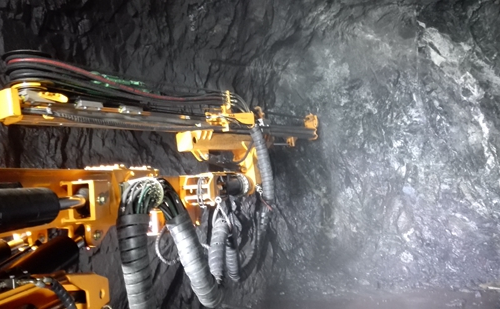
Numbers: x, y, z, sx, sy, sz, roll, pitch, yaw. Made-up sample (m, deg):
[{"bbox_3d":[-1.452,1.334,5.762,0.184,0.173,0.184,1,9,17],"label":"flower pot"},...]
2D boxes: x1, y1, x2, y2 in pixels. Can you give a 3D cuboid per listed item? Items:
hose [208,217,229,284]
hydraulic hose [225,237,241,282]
[{"bbox_3d":[-0.347,1.058,4.500,0.170,0.730,0.180,5,0,0],"label":"hose"},{"bbox_3d":[-0.194,1.235,4.800,0.140,0.540,0.150,-5,0,0],"label":"hydraulic hose"}]

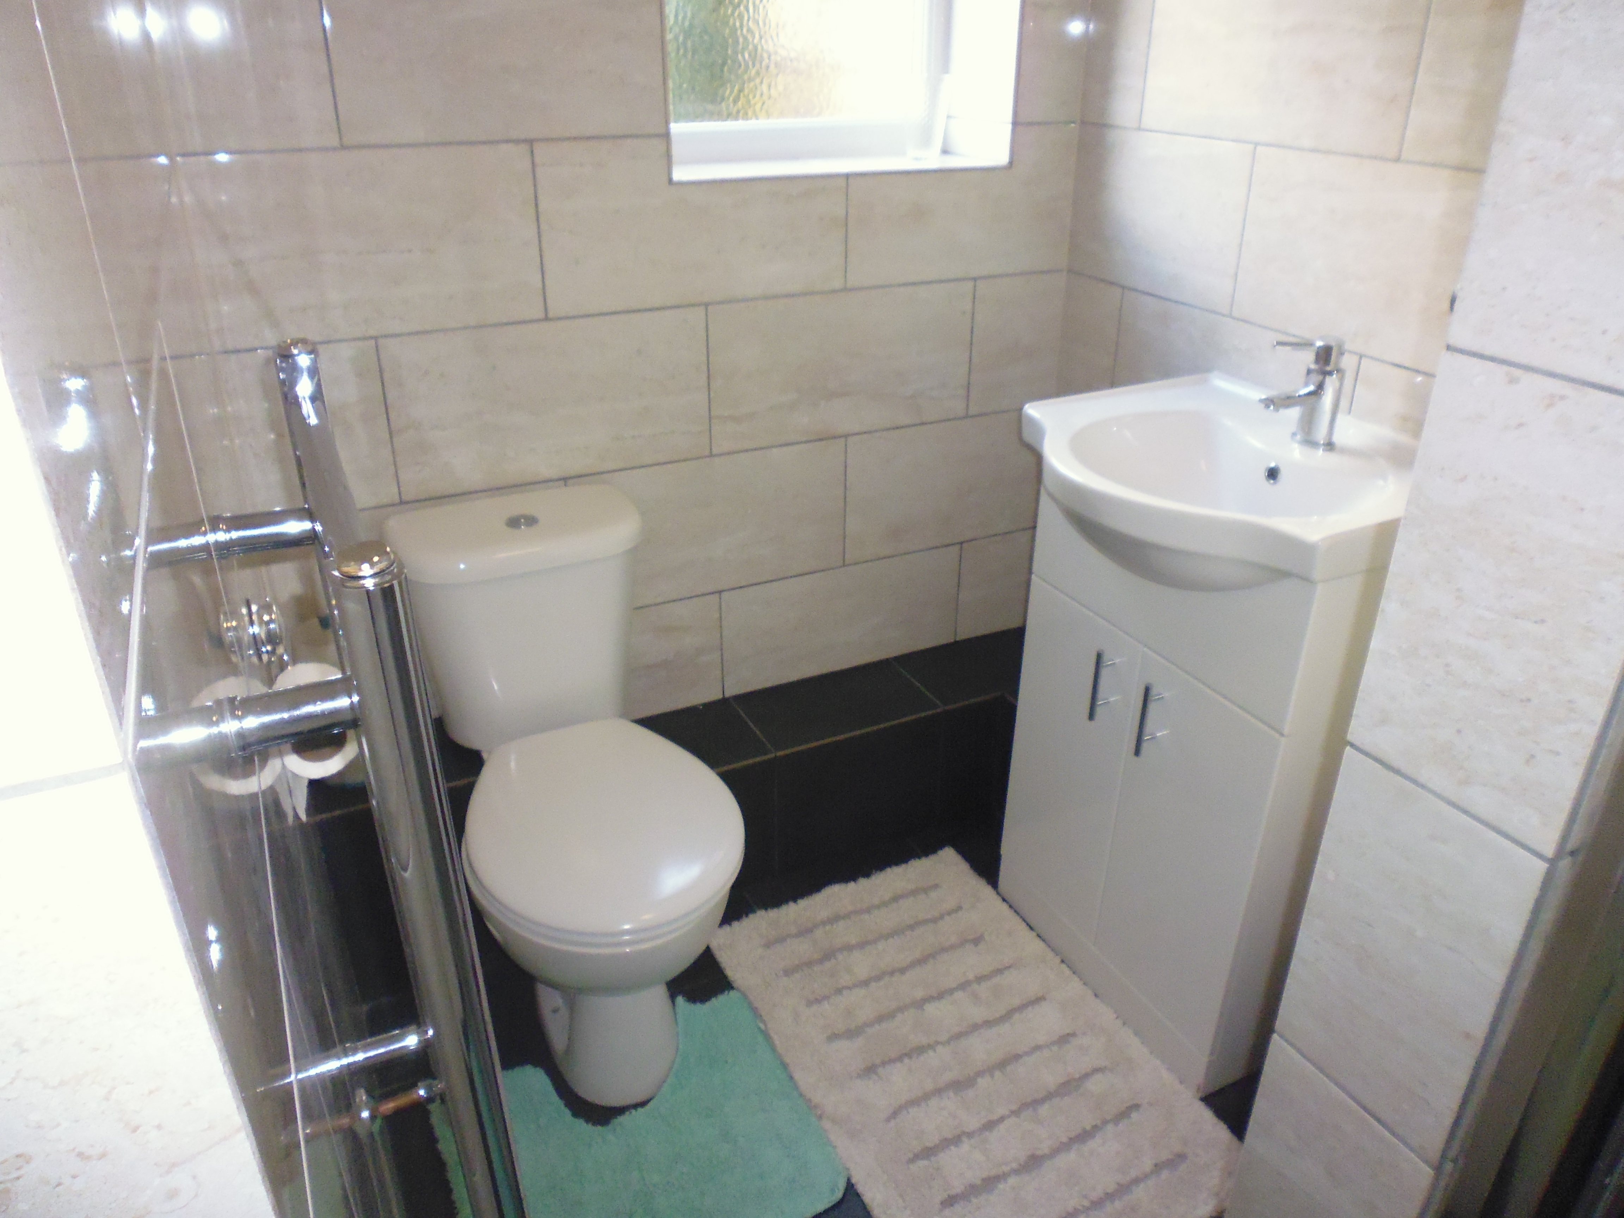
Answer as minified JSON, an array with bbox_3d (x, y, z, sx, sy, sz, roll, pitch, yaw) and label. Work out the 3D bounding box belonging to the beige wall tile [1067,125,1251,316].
[{"bbox_3d":[0.562,-0.649,1.820,0.010,0.252,0.410,-12,29,-23],"label":"beige wall tile"}]

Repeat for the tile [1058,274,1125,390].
[{"bbox_3d":[0.507,-0.474,2.037,0.010,0.252,0.156,-12,29,-23],"label":"tile"}]

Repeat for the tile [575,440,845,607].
[{"bbox_3d":[-0.169,-0.149,1.970,0.508,0.251,0.010,-12,29,-23],"label":"tile"}]

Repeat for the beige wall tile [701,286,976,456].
[{"bbox_3d":[0.059,-0.420,1.929,0.502,0.252,0.010,-12,29,-23],"label":"beige wall tile"}]

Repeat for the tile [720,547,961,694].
[{"bbox_3d":[0.063,0.016,2.154,0.502,0.218,0.010,-12,29,-23],"label":"tile"}]

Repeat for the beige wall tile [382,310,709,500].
[{"bbox_3d":[-0.396,-0.324,1.757,0.508,0.251,0.010,-12,29,-23],"label":"beige wall tile"}]

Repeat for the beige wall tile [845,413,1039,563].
[{"bbox_3d":[0.261,-0.242,2.159,0.449,0.251,0.010,-12,29,-23],"label":"beige wall tile"}]

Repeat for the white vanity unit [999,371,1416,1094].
[{"bbox_3d":[0.539,0.184,1.645,0.488,0.888,0.544,-12,29,-23],"label":"white vanity unit"}]

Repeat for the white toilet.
[{"bbox_3d":[-0.340,0.294,1.660,0.364,0.743,0.678,-12,29,-23],"label":"white toilet"}]

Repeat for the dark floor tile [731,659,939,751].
[{"bbox_3d":[0.047,0.182,2.119,0.346,0.010,0.210,-12,29,-23],"label":"dark floor tile"}]

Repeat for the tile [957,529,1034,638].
[{"bbox_3d":[0.378,-0.051,2.288,0.191,0.218,0.010,-12,29,-23],"label":"tile"}]

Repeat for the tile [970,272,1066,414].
[{"bbox_3d":[0.376,-0.491,2.096,0.195,0.251,0.010,-12,29,-23],"label":"tile"}]

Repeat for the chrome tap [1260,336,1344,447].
[{"bbox_3d":[0.642,-0.280,1.457,0.140,0.140,0.053,-12,29,-23],"label":"chrome tap"}]

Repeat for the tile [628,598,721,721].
[{"bbox_3d":[-0.393,0.114,1.981,0.508,0.231,0.010,-12,29,-23],"label":"tile"}]

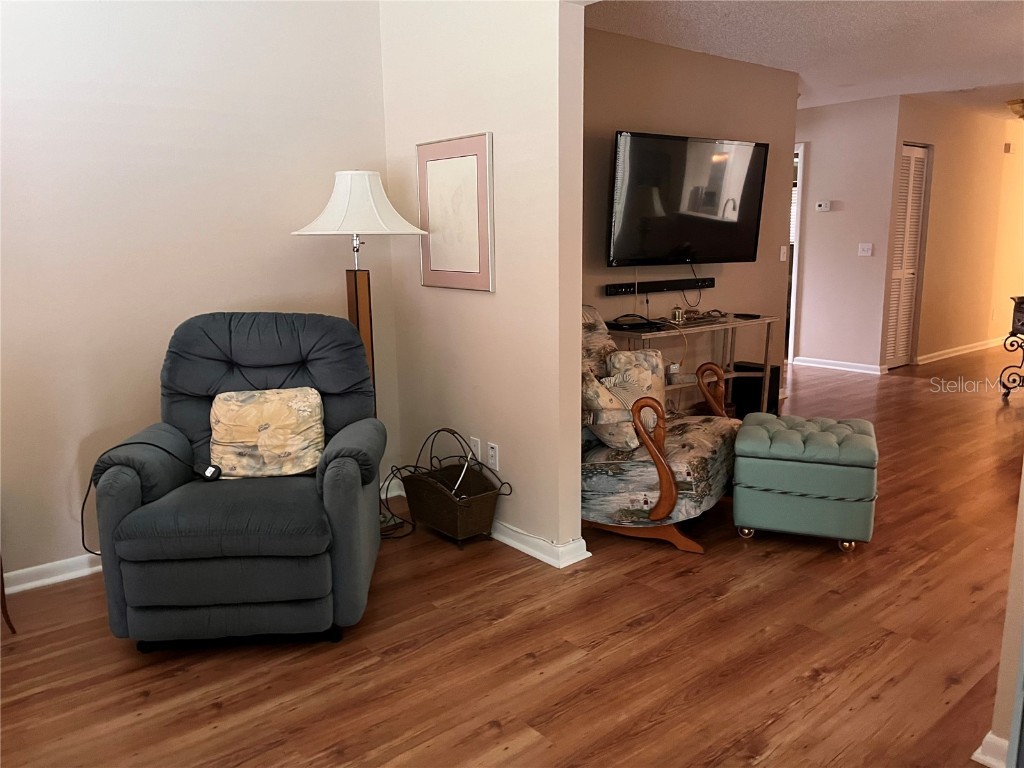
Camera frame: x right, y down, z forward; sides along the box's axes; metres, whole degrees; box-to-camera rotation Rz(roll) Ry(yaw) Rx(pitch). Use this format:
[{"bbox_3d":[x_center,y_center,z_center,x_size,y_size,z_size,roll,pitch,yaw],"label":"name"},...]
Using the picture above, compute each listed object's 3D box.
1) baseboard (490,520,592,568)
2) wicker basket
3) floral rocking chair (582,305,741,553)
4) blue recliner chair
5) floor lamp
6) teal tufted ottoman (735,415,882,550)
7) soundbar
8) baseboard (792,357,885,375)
[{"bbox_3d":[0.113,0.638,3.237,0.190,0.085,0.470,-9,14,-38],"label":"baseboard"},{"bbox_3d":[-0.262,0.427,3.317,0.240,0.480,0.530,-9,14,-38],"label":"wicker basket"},{"bbox_3d":[0.585,0.115,3.547,0.880,0.980,0.880,5,12,27],"label":"floral rocking chair"},{"bbox_3d":[-0.917,0.269,2.814,0.830,1.000,0.900,-2,11,-4],"label":"blue recliner chair"},{"bbox_3d":[-0.633,-0.116,3.321,0.565,1.555,0.565,-2,11,-4],"label":"floor lamp"},{"bbox_3d":[1.275,0.405,3.354,0.542,0.465,0.420,3,12,21],"label":"teal tufted ottoman"},{"bbox_3d":[0.959,-0.622,4.905,1.026,0.067,0.050,-9,14,-38],"label":"soundbar"},{"bbox_3d":[3.072,-0.186,7.290,0.030,0.080,0.840,-9,14,-38],"label":"baseboard"}]

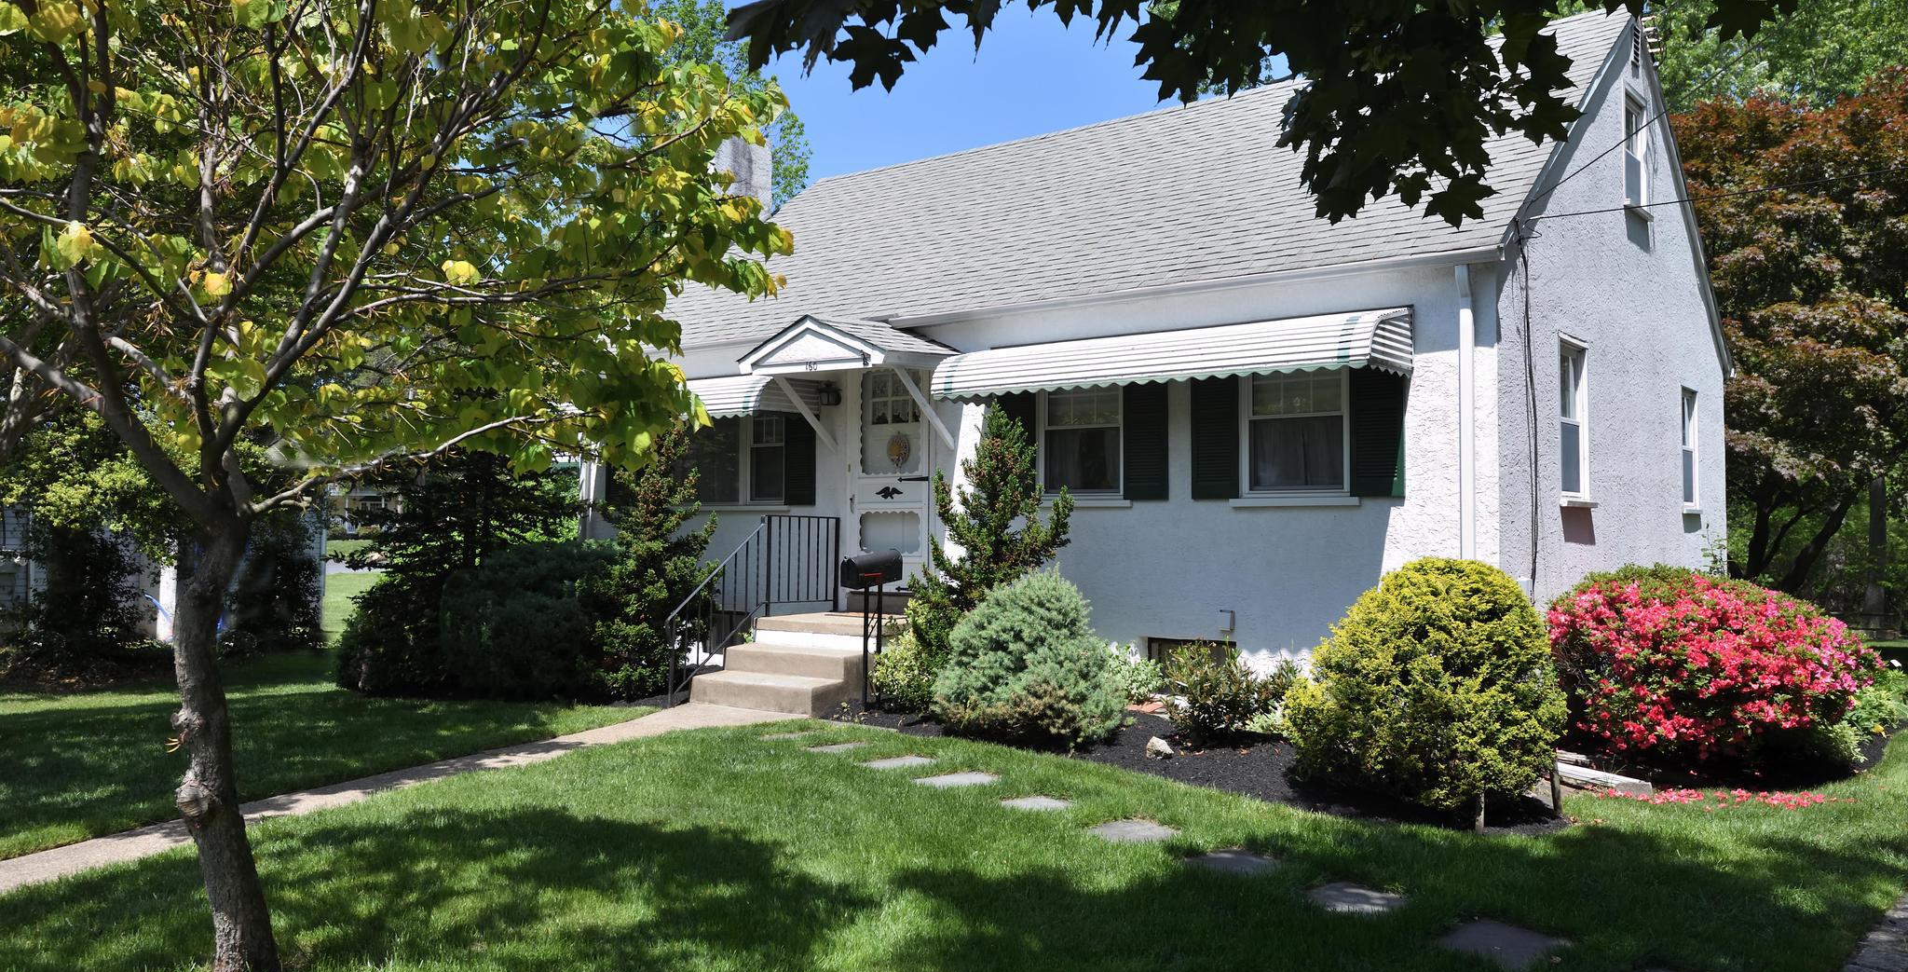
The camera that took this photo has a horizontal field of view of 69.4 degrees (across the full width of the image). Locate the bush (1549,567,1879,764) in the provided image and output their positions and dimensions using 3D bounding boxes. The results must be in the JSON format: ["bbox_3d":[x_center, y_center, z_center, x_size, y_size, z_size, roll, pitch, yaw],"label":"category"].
[{"bbox_3d":[4.908,1.109,8.872,2.128,1.178,2.021,-1,-3,38],"label":"bush"}]

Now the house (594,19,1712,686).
[{"bbox_3d":[2.208,-1.112,15.033,9.788,5.994,8.844,-1,-3,38],"label":"house"}]

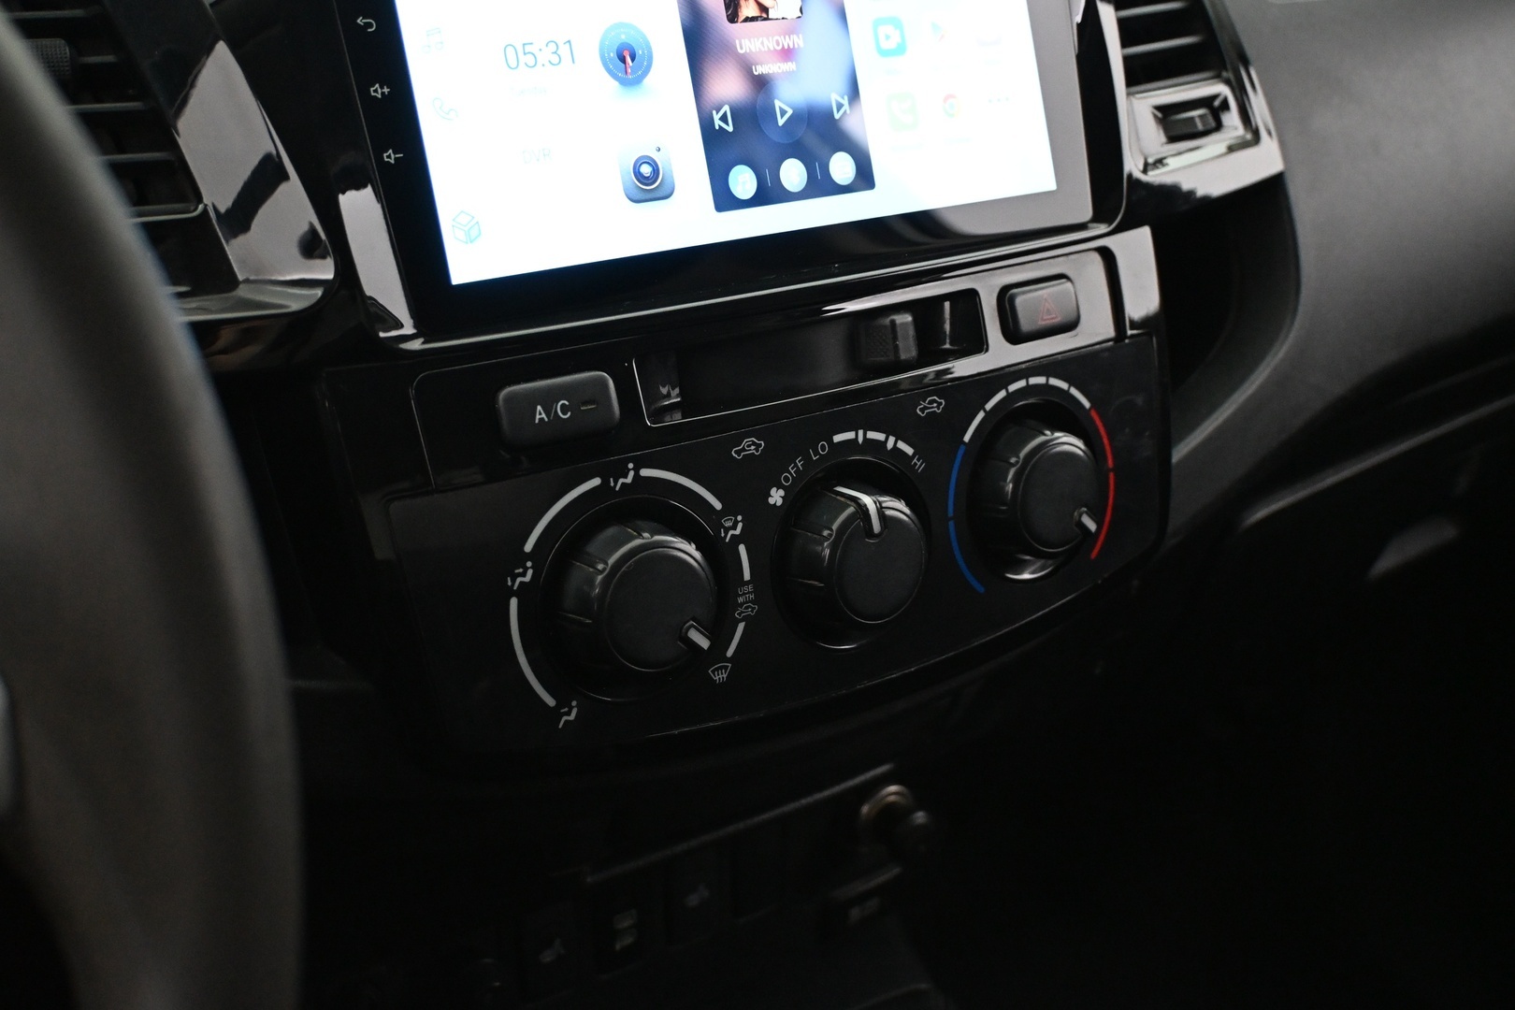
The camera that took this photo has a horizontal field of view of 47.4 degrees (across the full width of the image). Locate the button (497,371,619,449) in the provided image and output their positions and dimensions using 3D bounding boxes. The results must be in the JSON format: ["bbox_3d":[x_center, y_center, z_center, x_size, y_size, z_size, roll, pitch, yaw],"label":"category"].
[{"bbox_3d":[-0.049,-0.023,0.417,0.030,0.014,0.006,-14,11,-31],"label":"button"}]

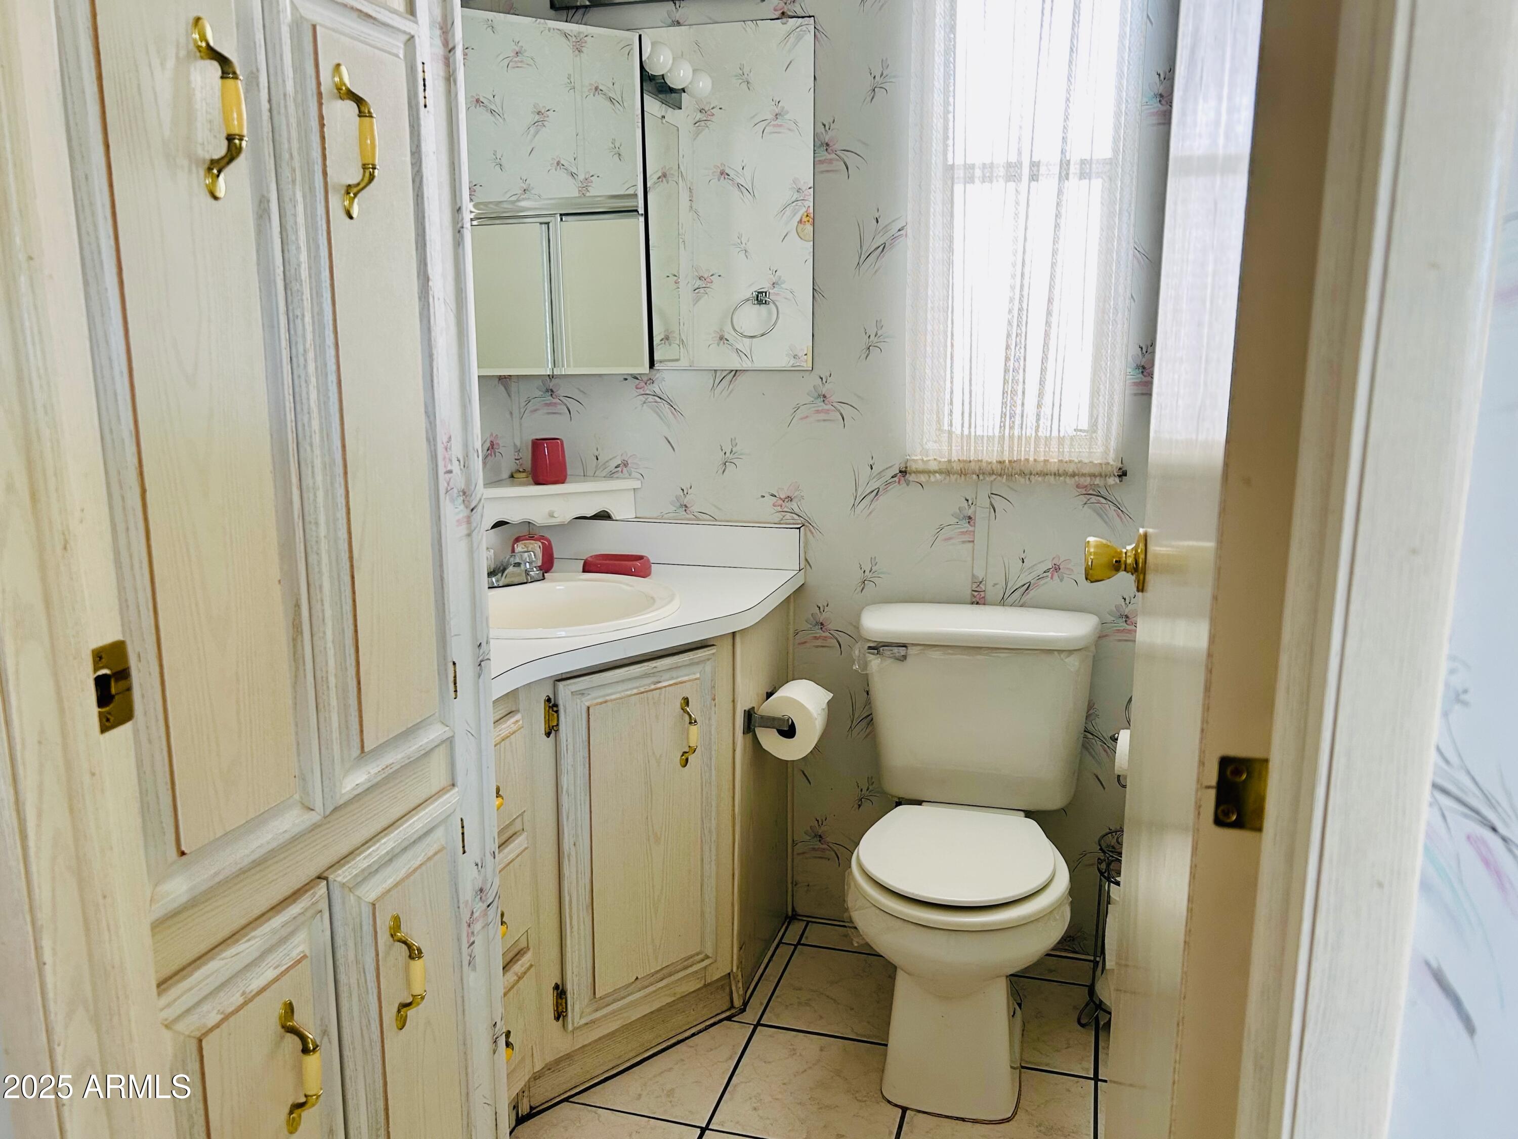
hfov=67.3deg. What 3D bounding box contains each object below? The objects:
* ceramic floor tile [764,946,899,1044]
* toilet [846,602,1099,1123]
[{"bbox_3d":[0.188,0.838,2.247,0.302,0.009,0.302,3,12,16],"label":"ceramic floor tile"},{"bbox_3d":[0.364,0.496,2.045,0.440,0.741,0.650,3,11,14],"label":"toilet"}]

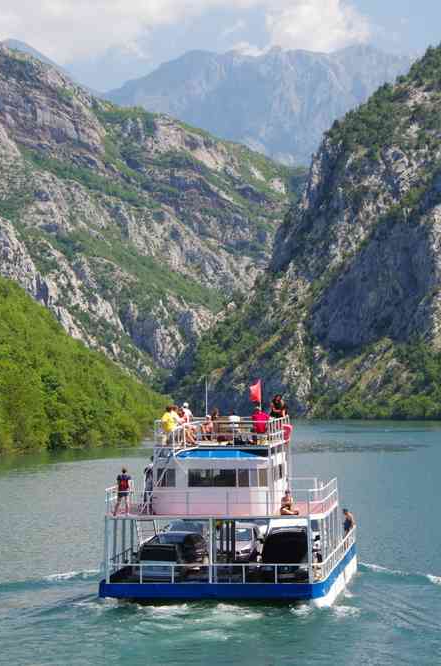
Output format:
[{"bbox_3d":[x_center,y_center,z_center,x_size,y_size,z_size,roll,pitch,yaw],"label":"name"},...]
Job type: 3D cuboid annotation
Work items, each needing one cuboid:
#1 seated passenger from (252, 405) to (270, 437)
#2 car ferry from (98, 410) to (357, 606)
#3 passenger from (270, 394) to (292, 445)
[{"bbox_3d":[1.532,3.365,86.500,0.600,1.250,0.700,0,-2,5],"label":"seated passenger"},{"bbox_3d":[0.983,6.919,96.264,8.600,7.200,25.000,0,-2,6],"label":"car ferry"},{"bbox_3d":[2.347,3.305,89.000,0.650,1.500,0.700,-1,-2,25],"label":"passenger"}]

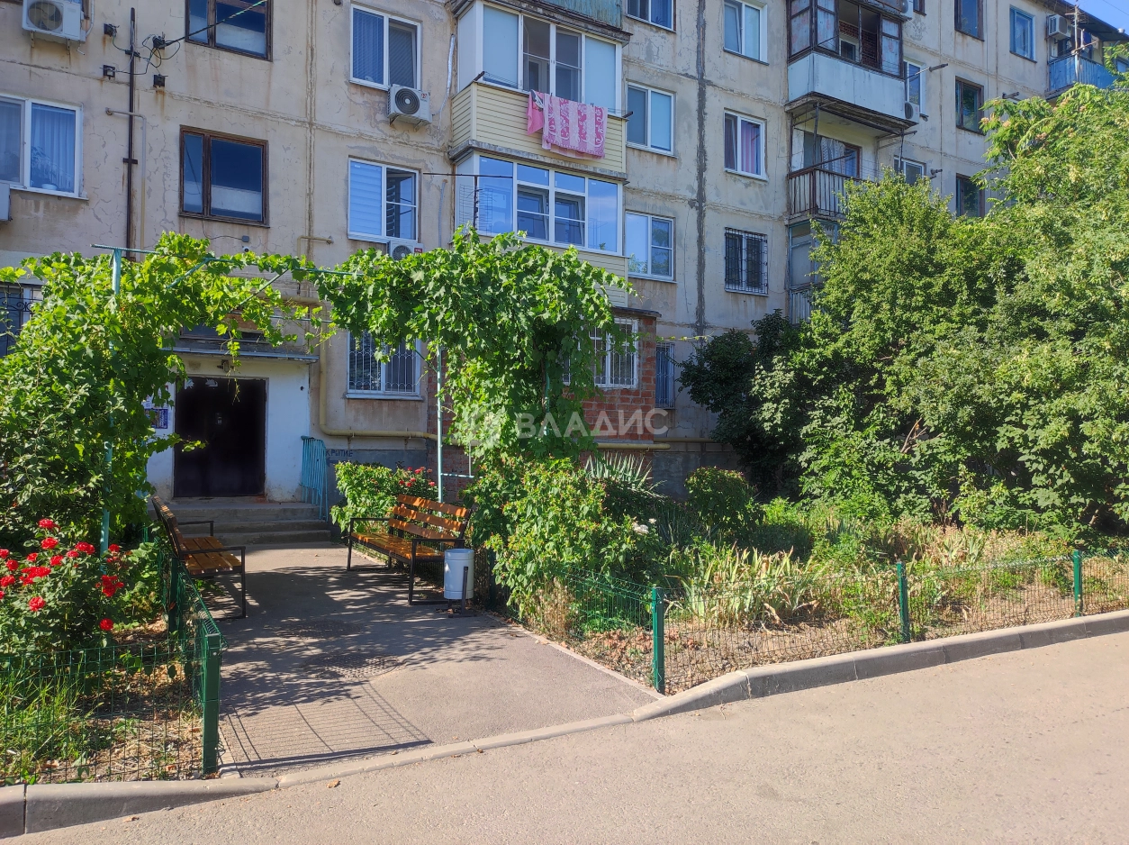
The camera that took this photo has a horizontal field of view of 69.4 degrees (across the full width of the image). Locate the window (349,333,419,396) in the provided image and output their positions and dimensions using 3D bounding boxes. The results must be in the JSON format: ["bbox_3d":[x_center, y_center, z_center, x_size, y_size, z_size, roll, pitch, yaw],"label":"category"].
[{"bbox_3d":[-3.183,-1.159,14.459,1.280,1.410,0.150,1,-1,-29],"label":"window"}]

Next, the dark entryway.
[{"bbox_3d":[-5.410,0.239,12.842,1.330,1.850,0.170,1,-2,-31],"label":"dark entryway"}]

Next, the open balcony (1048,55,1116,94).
[{"bbox_3d":[16.164,-10.283,25.003,3.100,1.030,0.870,1,-1,-29],"label":"open balcony"}]

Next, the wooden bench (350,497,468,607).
[{"bbox_3d":[-1.698,1.253,8.640,0.630,0.900,2.230,1,-2,-31],"label":"wooden bench"}]

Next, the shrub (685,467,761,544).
[{"bbox_3d":[2.240,1.231,11.549,1.020,1.050,1.000,0,-1,11],"label":"shrub"}]

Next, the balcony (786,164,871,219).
[{"bbox_3d":[6.800,-5.251,19.847,3.030,1.170,0.840,1,-2,-31],"label":"balcony"}]

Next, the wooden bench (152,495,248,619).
[{"bbox_3d":[-3.497,1.224,7.716,0.615,0.900,2.200,1,-2,-31],"label":"wooden bench"}]

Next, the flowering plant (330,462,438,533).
[{"bbox_3d":[-2.413,1.137,11.000,1.350,1.150,1.050,1,-1,-29],"label":"flowering plant"}]

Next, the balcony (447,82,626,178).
[{"bbox_3d":[-0.477,-5.280,15.328,3.200,1.200,1.000,1,-2,-31],"label":"balcony"}]

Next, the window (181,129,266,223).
[{"bbox_3d":[-5.510,-3.959,13.228,1.320,1.440,0.150,1,-1,-29],"label":"window"}]

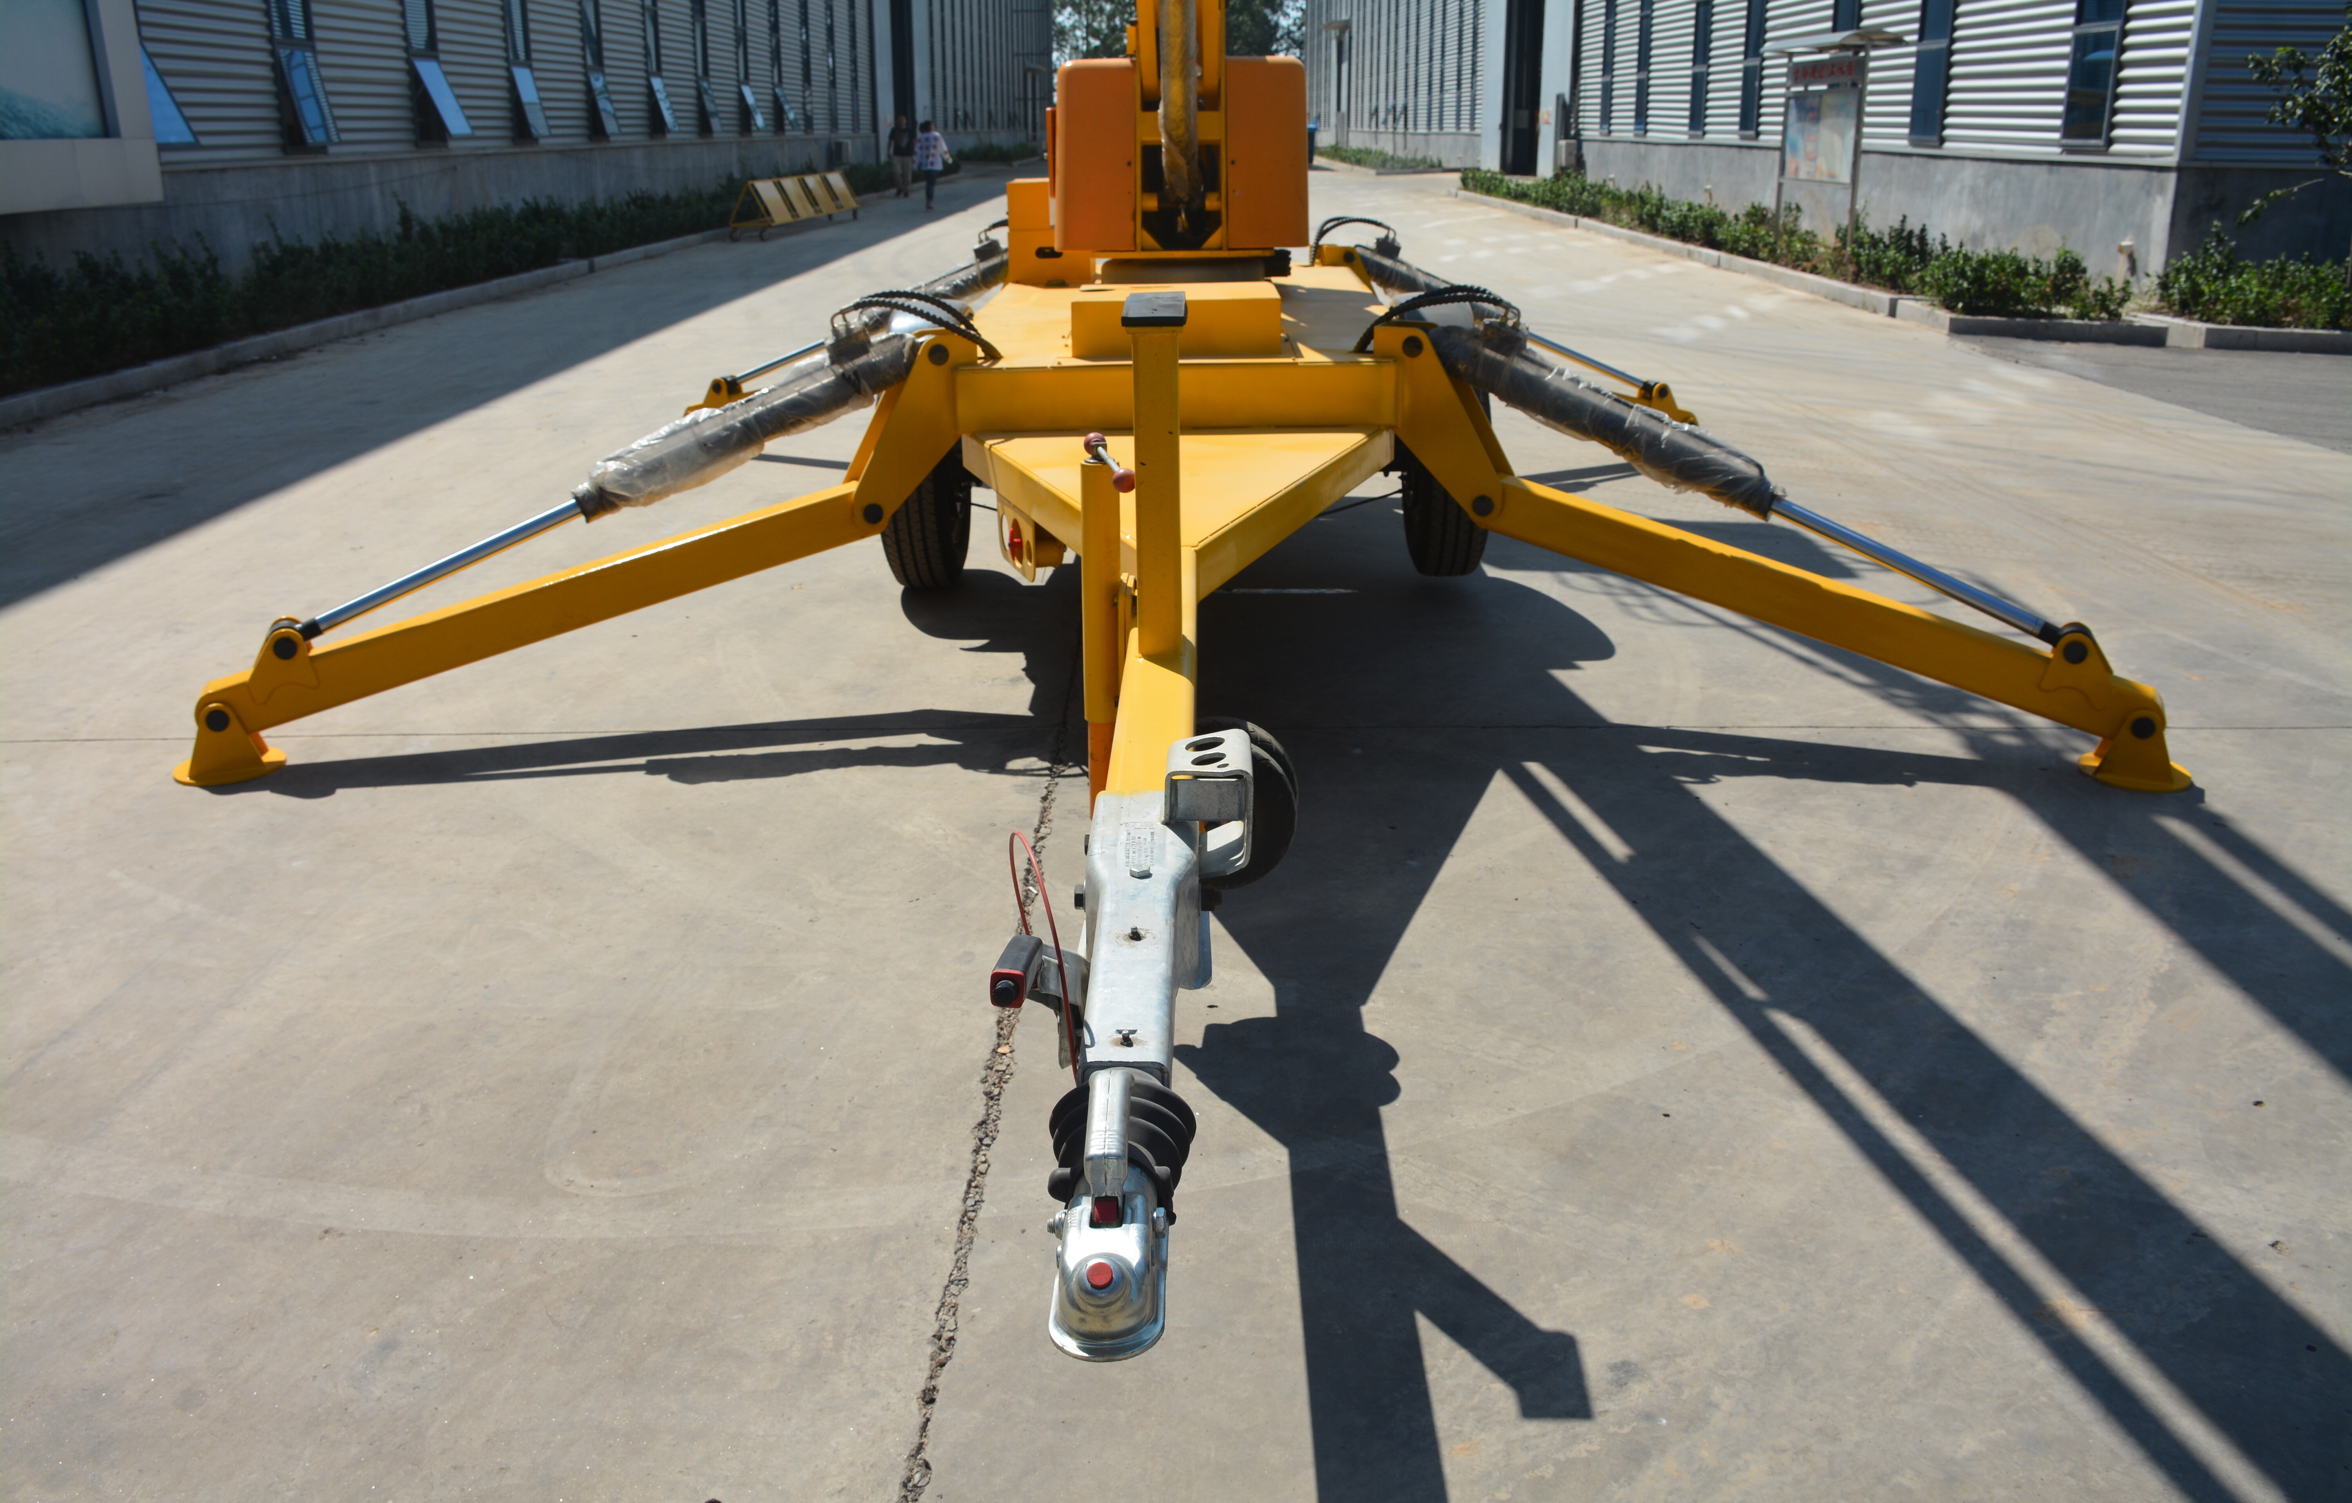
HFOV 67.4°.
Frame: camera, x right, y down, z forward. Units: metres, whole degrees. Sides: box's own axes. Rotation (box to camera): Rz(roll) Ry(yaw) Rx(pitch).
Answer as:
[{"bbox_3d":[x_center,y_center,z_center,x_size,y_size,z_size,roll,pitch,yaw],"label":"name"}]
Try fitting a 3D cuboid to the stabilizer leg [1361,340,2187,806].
[{"bbox_3d":[1.560,-0.537,4.626,2.119,1.021,0.280,8,21,22],"label":"stabilizer leg"}]

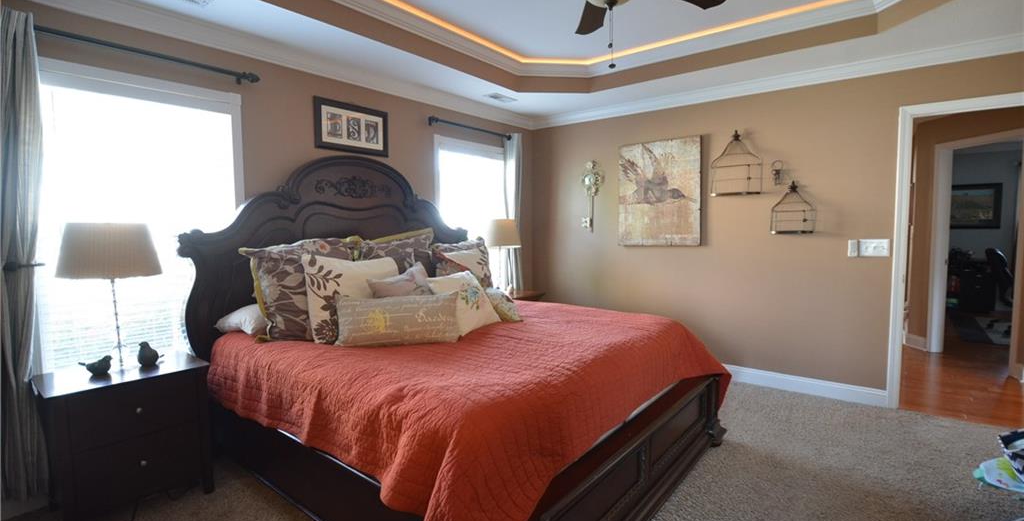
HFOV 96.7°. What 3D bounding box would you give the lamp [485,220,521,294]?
[{"bbox_3d":[-0.102,-0.023,4.187,0.370,0.700,0.370,0,5,0],"label":"lamp"}]

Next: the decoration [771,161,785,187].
[{"bbox_3d":[2.021,-0.668,3.467,0.085,0.190,0.050,3,6,39],"label":"decoration"}]

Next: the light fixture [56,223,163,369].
[{"bbox_3d":[-1.821,0.175,2.087,0.365,0.690,0.365,3,5,39],"label":"light fixture"}]

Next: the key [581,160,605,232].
[{"bbox_3d":[0.794,-0.626,4.476,0.205,0.700,0.045,3,6,39],"label":"key"}]

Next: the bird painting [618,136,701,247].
[{"bbox_3d":[1.307,-0.589,4.065,0.750,0.915,0.040,3,6,39],"label":"bird painting"}]

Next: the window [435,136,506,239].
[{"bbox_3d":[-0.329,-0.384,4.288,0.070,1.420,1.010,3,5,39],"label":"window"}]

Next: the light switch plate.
[{"bbox_3d":[2.537,-0.089,3.186,0.163,0.115,0.008,3,5,39],"label":"light switch plate"}]

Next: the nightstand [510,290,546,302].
[{"bbox_3d":[0.010,0.655,4.373,0.400,0.650,0.560,3,5,39],"label":"nightstand"}]

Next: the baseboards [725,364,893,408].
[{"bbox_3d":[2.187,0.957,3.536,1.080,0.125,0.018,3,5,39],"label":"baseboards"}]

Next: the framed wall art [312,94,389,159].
[{"bbox_3d":[-1.123,-0.943,3.263,0.025,0.340,0.585,3,5,39],"label":"framed wall art"}]

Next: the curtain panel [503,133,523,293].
[{"bbox_3d":[0.004,-0.206,4.560,0.110,2.100,0.270,3,5,39],"label":"curtain panel"}]

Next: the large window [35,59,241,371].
[{"bbox_3d":[-1.913,-0.168,2.396,0.090,1.540,0.950,3,6,39],"label":"large window"}]

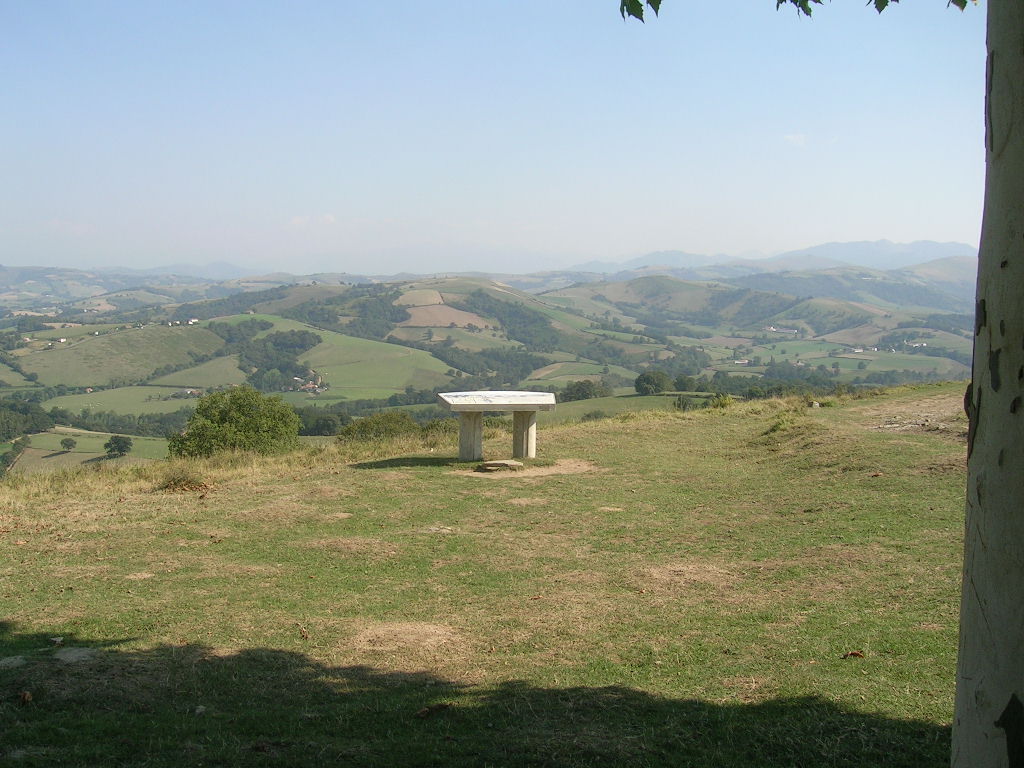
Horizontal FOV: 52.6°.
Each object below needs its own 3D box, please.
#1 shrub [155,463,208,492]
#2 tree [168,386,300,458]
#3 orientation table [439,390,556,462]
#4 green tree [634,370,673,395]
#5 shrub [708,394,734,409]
[{"bbox_3d":[-4.118,1.165,12.900,0.648,0.350,0.550,0,6,0],"label":"shrub"},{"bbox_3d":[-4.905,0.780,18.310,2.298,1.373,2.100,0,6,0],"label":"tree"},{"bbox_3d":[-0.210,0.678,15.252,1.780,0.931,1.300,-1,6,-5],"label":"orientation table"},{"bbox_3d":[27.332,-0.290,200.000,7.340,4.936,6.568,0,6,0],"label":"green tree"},{"bbox_3d":[5.058,0.423,25.000,0.628,0.338,0.550,0,6,0],"label":"shrub"}]

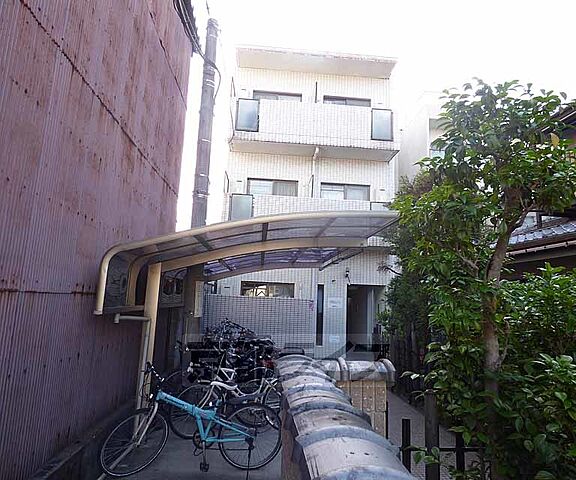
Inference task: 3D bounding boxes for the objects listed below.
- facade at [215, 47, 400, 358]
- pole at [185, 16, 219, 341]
[{"bbox_3d":[0.384,-0.501,13.494,5.220,9.020,8.000,3,-11,-4],"label":"facade"},{"bbox_3d":[-1.655,-1.037,6.699,0.300,7.430,0.300,3,-11,-4],"label":"pole"}]

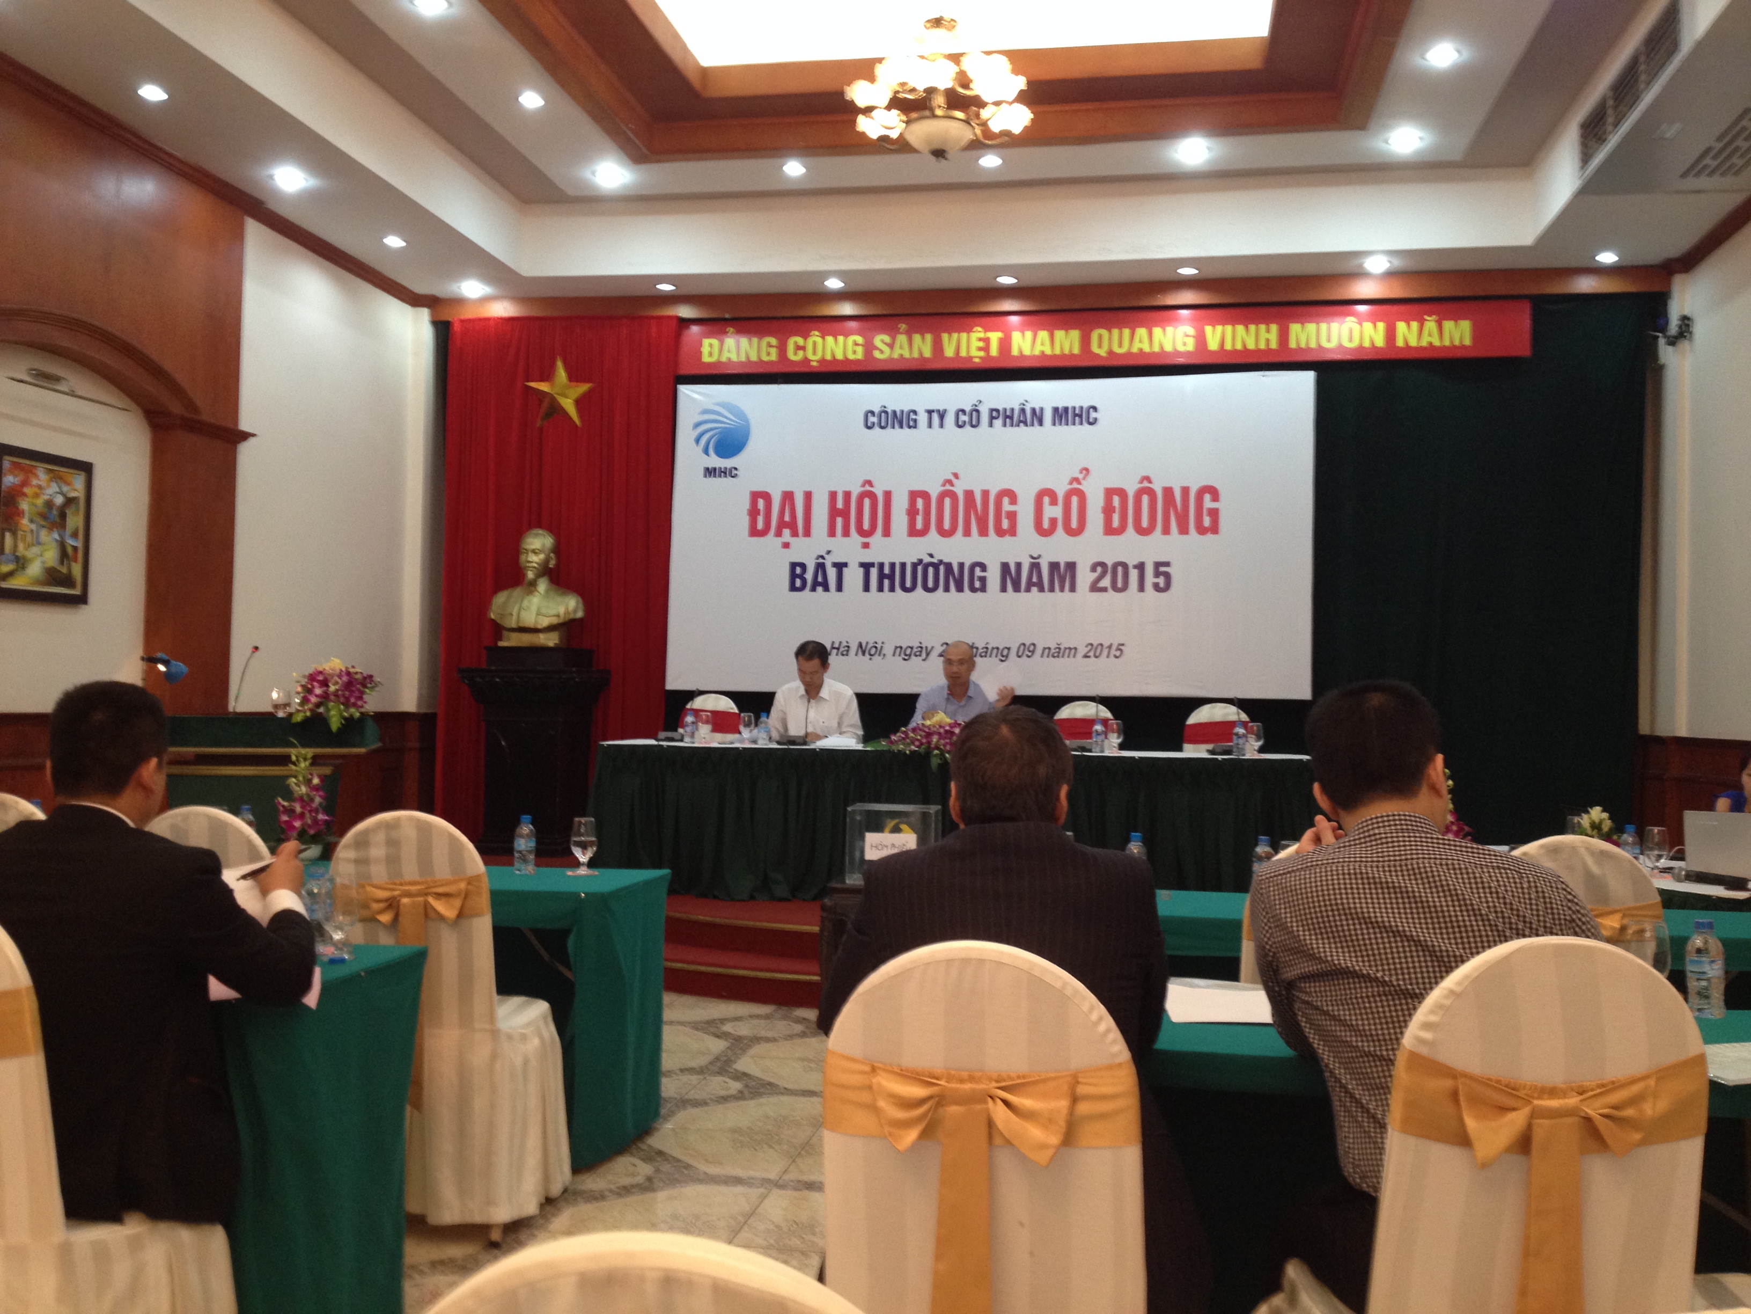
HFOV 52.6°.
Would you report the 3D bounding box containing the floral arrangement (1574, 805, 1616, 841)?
[{"bbox_3d":[2.499,0.620,6.142,0.200,0.210,0.200,0,-2,9],"label":"floral arrangement"}]

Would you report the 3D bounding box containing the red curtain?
[{"bbox_3d":[-2.185,-0.512,12.096,1.660,3.600,0.140,0,-2,9],"label":"red curtain"}]

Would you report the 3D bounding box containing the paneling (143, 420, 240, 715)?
[{"bbox_3d":[-3.604,-0.467,9.363,0.140,1.520,0.720,0,-2,9],"label":"paneling"}]

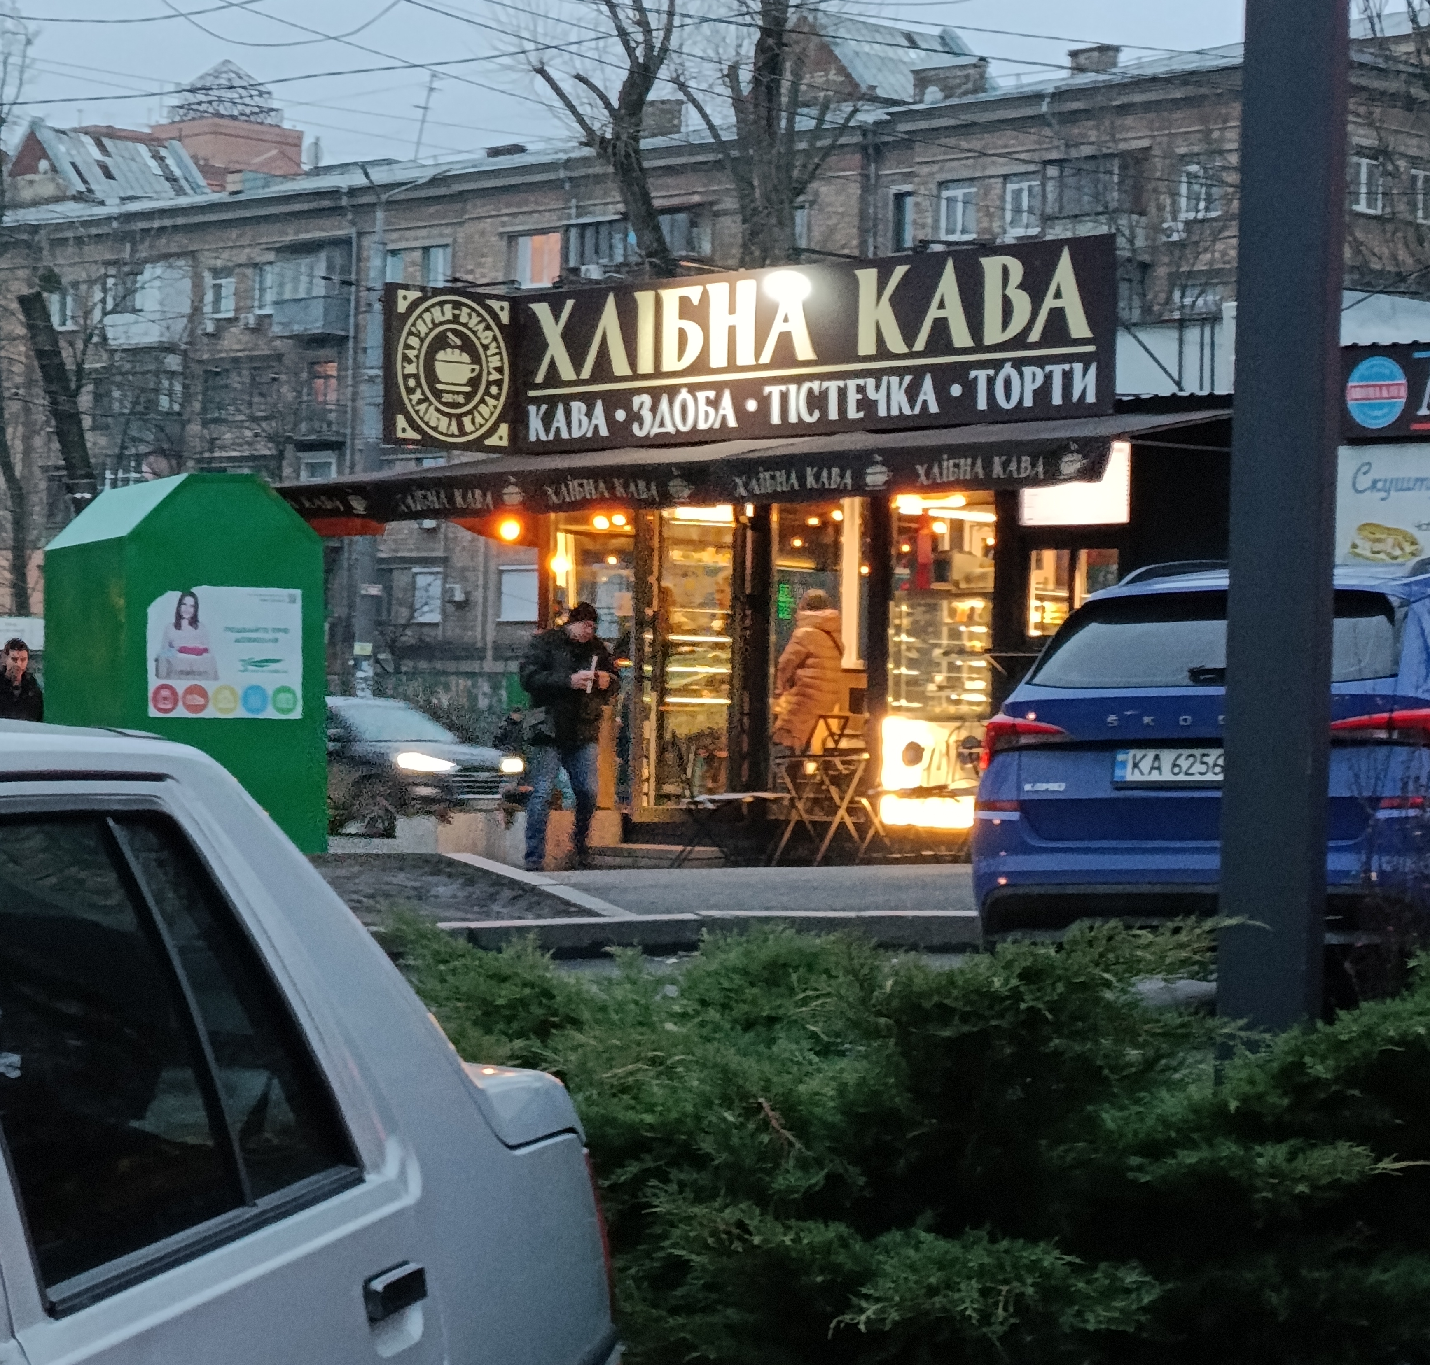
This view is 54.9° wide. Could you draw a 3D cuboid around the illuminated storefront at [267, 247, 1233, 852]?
[{"bbox_3d":[0.400,-0.740,9.600,5.800,3.900,2.900,1,2,18],"label":"illuminated storefront"}]

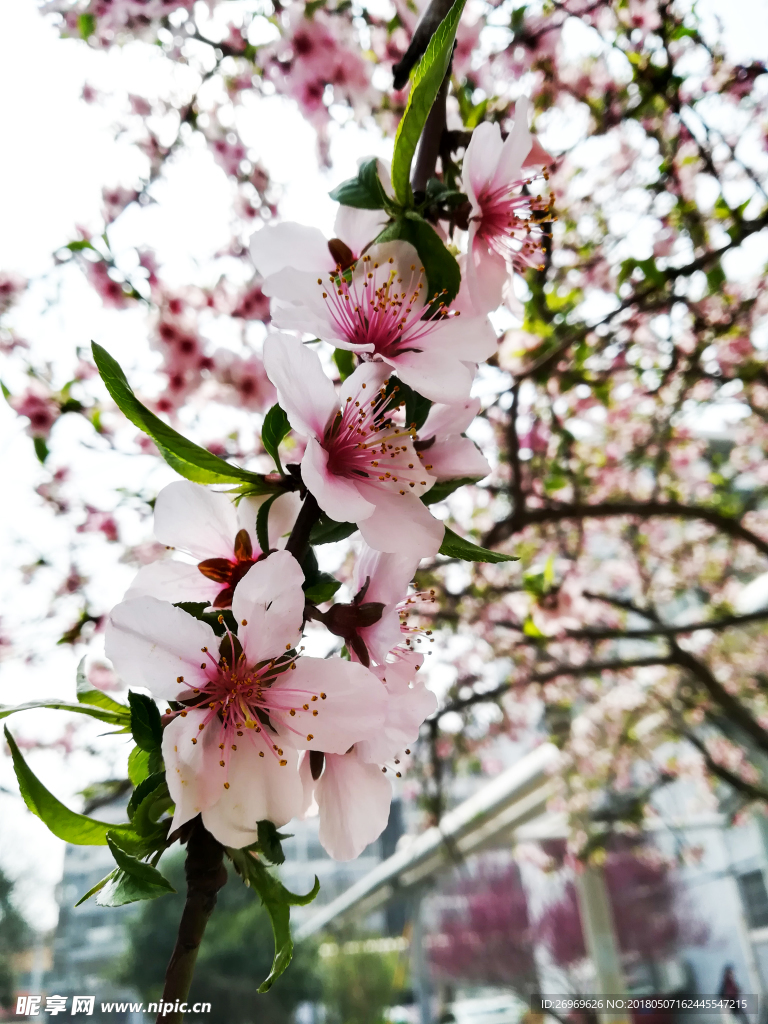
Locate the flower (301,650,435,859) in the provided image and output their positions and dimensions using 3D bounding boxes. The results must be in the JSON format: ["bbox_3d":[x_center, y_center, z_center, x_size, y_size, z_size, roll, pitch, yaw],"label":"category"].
[{"bbox_3d":[-0.004,0.053,0.172,0.022,0.044,0.030,20,-12,-37],"label":"flower"}]

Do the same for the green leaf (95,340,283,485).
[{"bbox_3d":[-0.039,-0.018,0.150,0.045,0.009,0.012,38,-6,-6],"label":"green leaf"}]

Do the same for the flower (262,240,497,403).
[{"bbox_3d":[-0.003,-0.042,0.170,0.048,0.036,0.024,0,-38,-6],"label":"flower"}]

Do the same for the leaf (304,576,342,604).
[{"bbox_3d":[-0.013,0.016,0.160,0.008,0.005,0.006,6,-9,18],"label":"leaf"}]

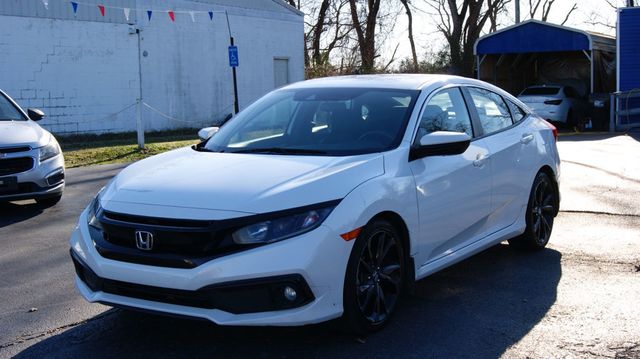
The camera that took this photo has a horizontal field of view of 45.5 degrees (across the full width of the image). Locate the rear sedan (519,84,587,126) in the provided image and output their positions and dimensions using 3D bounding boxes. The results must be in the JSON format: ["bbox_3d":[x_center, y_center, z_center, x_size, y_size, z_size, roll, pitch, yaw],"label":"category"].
[{"bbox_3d":[8.162,-2.575,26.837,1.840,1.450,4.700,2,7,29],"label":"rear sedan"}]

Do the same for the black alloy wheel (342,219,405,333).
[{"bbox_3d":[0.229,0.504,4.036,0.230,0.645,0.644,3,7,33],"label":"black alloy wheel"}]

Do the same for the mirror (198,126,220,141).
[{"bbox_3d":[-0.797,-0.307,5.474,0.245,0.160,0.180,3,7,33],"label":"mirror"}]

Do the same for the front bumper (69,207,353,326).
[{"bbox_3d":[-0.741,0.423,3.958,1.790,0.530,0.565,3,7,33],"label":"front bumper"}]

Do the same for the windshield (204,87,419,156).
[{"bbox_3d":[-0.057,-0.398,4.930,1.470,0.410,0.990,3,7,33],"label":"windshield"}]

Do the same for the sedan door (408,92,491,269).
[{"bbox_3d":[0.763,-0.072,4.817,0.320,1.060,1.210,3,7,33],"label":"sedan door"}]

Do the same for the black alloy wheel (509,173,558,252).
[{"bbox_3d":[1.721,0.259,6.273,0.235,0.645,0.644,3,7,33],"label":"black alloy wheel"}]

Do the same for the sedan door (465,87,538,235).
[{"bbox_3d":[1.370,-0.183,5.746,0.300,1.040,1.180,3,7,33],"label":"sedan door"}]

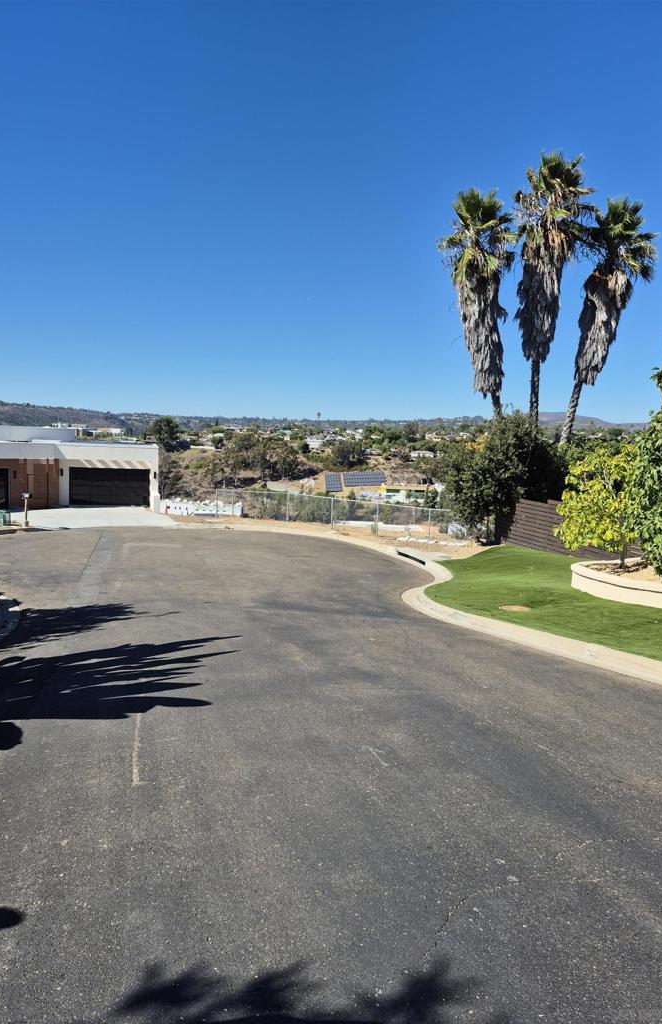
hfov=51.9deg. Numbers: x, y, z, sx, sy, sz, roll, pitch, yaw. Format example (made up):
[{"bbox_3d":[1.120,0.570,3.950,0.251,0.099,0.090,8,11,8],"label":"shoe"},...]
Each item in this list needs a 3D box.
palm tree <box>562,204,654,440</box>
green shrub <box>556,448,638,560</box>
[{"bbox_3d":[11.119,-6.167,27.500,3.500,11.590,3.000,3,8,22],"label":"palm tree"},{"bbox_3d":[5.891,-0.162,15.000,1.900,2.510,1.850,3,8,21],"label":"green shrub"}]

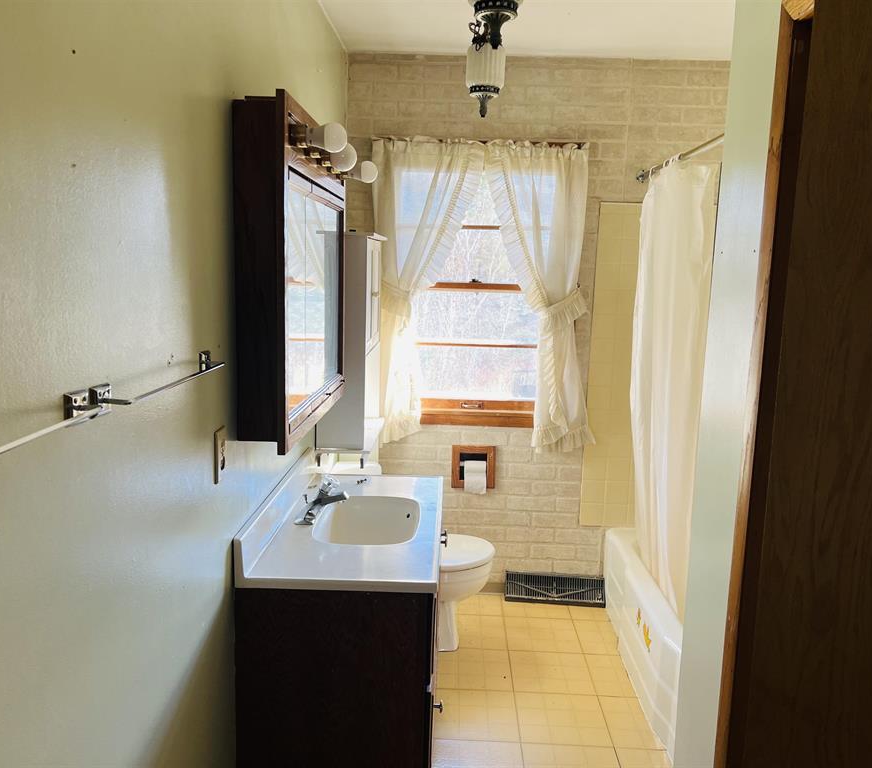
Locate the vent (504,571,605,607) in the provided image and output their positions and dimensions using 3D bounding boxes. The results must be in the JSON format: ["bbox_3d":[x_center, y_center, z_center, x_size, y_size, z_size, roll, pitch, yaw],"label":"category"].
[{"bbox_3d":[0.555,0.955,3.589,0.460,0.118,0.086,2,9,1],"label":"vent"}]

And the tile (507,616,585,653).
[{"bbox_3d":[0.450,1.067,3.262,0.305,0.008,0.305,2,9,1],"label":"tile"}]

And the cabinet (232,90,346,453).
[{"bbox_3d":[-0.376,-0.305,2.152,0.116,0.800,0.915,2,9,1],"label":"cabinet"}]

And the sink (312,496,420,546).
[{"bbox_3d":[-0.195,0.458,2.227,0.293,0.142,0.426,2,9,1],"label":"sink"}]

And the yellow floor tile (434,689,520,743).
[{"bbox_3d":[0.128,1.149,2.667,0.305,0.008,0.305,2,9,1],"label":"yellow floor tile"}]

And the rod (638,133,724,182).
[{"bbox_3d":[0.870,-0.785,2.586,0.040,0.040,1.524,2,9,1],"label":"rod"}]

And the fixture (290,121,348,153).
[{"bbox_3d":[-0.262,-0.559,1.734,0.125,0.069,0.068,2,9,1],"label":"fixture"}]

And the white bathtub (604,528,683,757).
[{"bbox_3d":[1.119,0.971,2.850,0.760,0.346,1.524,2,9,1],"label":"white bathtub"}]

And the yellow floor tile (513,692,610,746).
[{"bbox_3d":[0.433,1.160,2.660,0.305,0.008,0.305,2,9,1],"label":"yellow floor tile"}]

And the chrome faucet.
[{"bbox_3d":[-0.322,0.322,2.218,0.142,0.125,0.157,2,9,1],"label":"chrome faucet"}]

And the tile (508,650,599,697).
[{"bbox_3d":[0.441,1.113,2.961,0.305,0.008,0.305,2,9,1],"label":"tile"}]

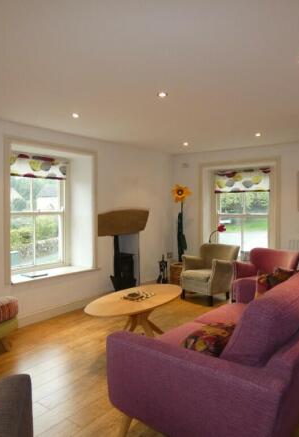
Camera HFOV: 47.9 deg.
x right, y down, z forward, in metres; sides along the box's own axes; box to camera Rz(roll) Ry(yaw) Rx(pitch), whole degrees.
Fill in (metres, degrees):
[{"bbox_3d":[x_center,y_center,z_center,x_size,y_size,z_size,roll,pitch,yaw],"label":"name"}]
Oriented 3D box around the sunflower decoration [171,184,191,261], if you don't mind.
[{"bbox_3d":[0.547,0.088,5.972,0.350,1.375,0.200,0,3,6],"label":"sunflower decoration"}]

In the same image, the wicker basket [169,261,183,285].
[{"bbox_3d":[0.478,0.928,5.374,0.323,0.469,0.323,2,2,41],"label":"wicker basket"}]

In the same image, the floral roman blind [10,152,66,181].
[{"bbox_3d":[-1.546,-0.710,4.584,0.060,0.290,1.080,2,3,38],"label":"floral roman blind"}]

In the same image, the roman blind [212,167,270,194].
[{"bbox_3d":[1.607,-0.637,5.802,1.060,0.390,0.060,2,3,38],"label":"roman blind"}]

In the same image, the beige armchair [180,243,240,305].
[{"bbox_3d":[0.871,0.778,4.955,0.594,0.799,0.726,2,2,41],"label":"beige armchair"}]

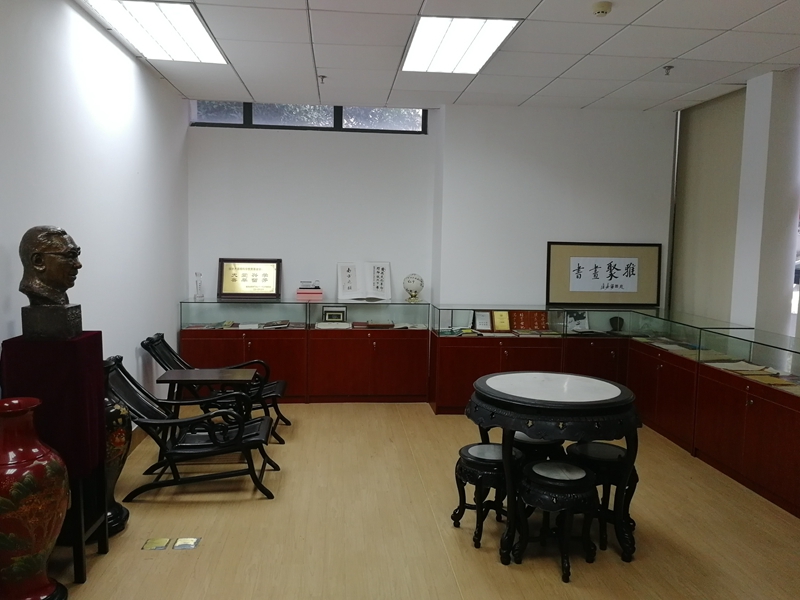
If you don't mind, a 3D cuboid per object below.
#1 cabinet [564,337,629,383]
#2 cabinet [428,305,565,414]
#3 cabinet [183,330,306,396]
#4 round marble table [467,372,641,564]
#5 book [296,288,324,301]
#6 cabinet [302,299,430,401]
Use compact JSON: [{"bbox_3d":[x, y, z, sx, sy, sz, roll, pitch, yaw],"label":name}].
[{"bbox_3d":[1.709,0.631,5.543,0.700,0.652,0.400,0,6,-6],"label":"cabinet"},{"bbox_3d":[0.834,0.506,5.444,1.065,0.888,0.400,0,6,-6],"label":"cabinet"},{"bbox_3d":[-1.371,0.567,5.646,1.085,0.652,0.400,0,6,-6],"label":"cabinet"},{"bbox_3d":[0.770,0.830,3.244,0.870,0.750,0.870,1,6,0],"label":"round marble table"},{"bbox_3d":[-0.836,-0.047,5.783,0.232,0.122,0.170,0,6,-5],"label":"book"},{"bbox_3d":[-0.290,0.458,5.742,1.070,0.888,0.400,0,6,-6],"label":"cabinet"}]

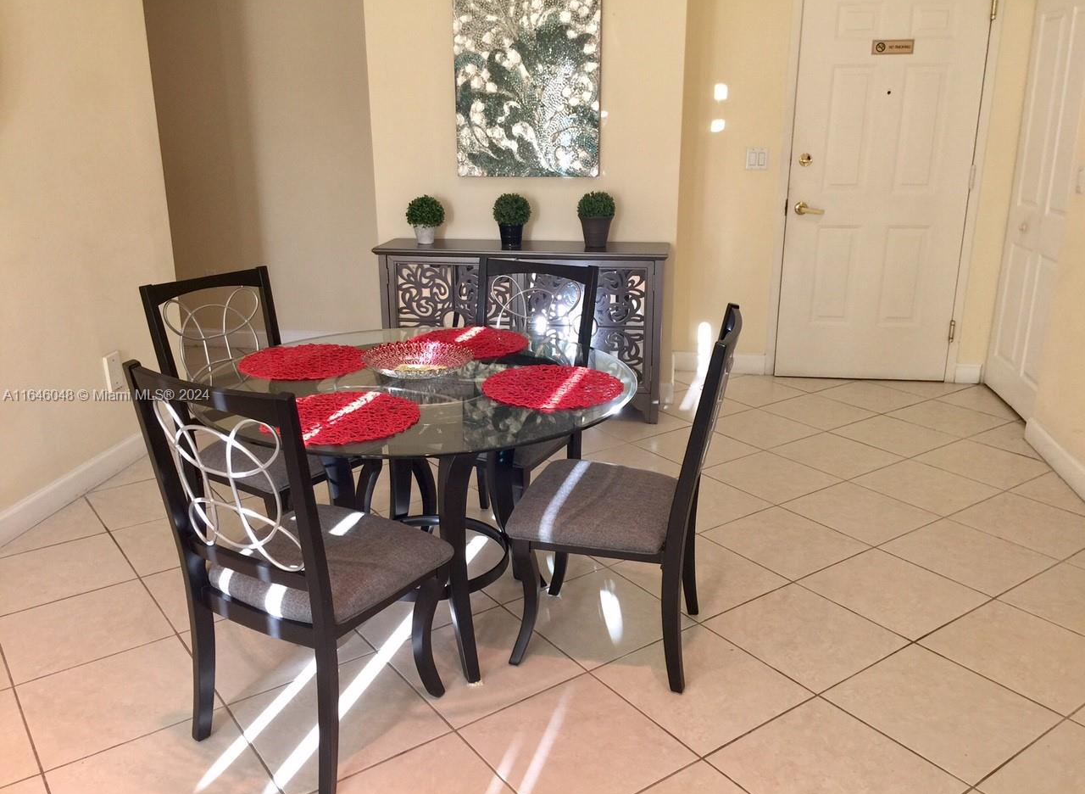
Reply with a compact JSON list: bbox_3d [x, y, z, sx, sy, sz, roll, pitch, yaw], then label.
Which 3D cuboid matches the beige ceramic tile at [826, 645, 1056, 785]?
[{"bbox_3d":[0.996,0.780,2.281,0.417,0.010,0.417,-12,21,-34],"label":"beige ceramic tile"}]

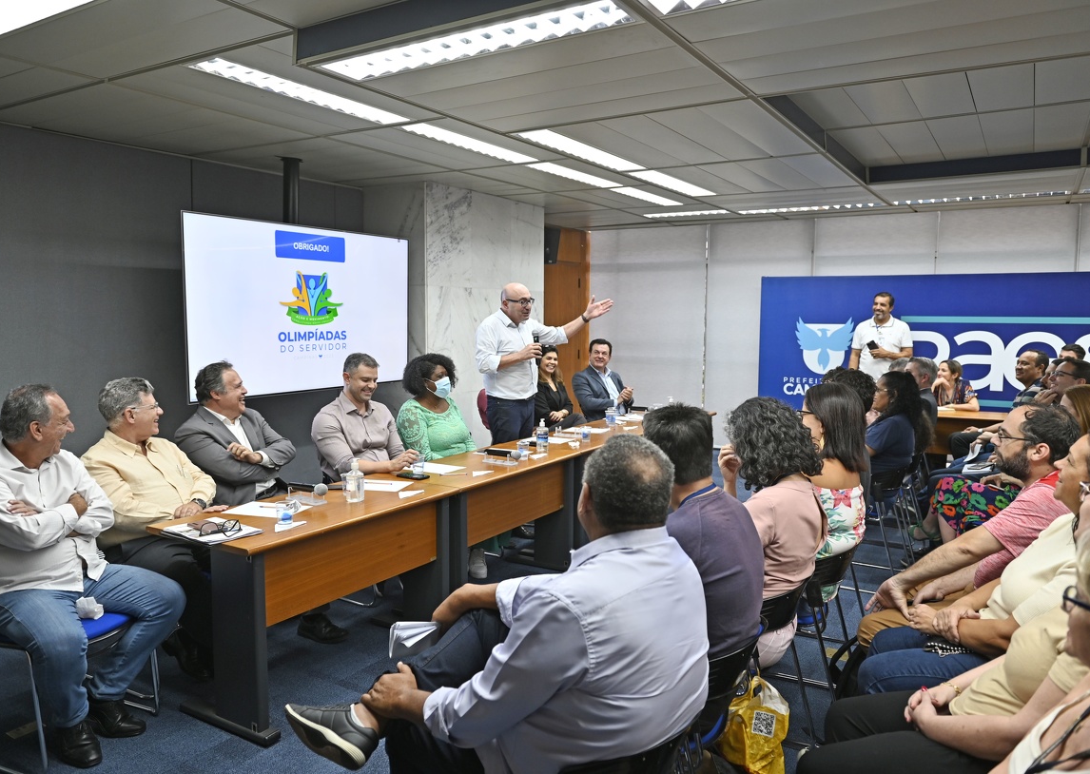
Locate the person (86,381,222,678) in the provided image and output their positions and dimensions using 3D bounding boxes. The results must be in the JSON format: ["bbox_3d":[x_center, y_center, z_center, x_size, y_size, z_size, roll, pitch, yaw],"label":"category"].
[{"bbox_3d":[-1.671,0.601,3.348,0.780,1.280,0.550,5,7,37],"label":"person"}]

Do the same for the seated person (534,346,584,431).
[{"bbox_3d":[0.174,0.327,6.434,0.850,1.310,0.500,6,8,42],"label":"seated person"}]

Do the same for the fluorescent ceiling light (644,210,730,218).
[{"bbox_3d":[1.573,-1.767,7.803,1.180,0.060,0.190,4,7,32],"label":"fluorescent ceiling light"}]

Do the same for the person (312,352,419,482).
[{"bbox_3d":[-0.911,0.496,4.399,0.800,1.360,0.550,5,7,38],"label":"person"}]

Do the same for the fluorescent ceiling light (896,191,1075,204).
[{"bbox_3d":[3.579,-1.600,6.420,1.290,0.080,0.240,4,7,32],"label":"fluorescent ceiling light"}]

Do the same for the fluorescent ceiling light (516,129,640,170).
[{"bbox_3d":[0.228,-1.313,4.285,0.190,0.060,1.180,4,7,32],"label":"fluorescent ceiling light"}]

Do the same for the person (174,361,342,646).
[{"bbox_3d":[-1.402,0.541,3.777,0.820,1.320,0.600,4,7,32],"label":"person"}]

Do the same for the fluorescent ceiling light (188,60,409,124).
[{"bbox_3d":[-1.087,-1.372,3.609,0.190,0.060,1.180,4,7,32],"label":"fluorescent ceiling light"}]

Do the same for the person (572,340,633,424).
[{"bbox_3d":[0.682,0.258,6.931,0.820,1.360,0.580,5,7,38],"label":"person"}]

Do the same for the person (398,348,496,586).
[{"bbox_3d":[-0.645,0.451,4.857,0.800,1.300,0.510,5,7,40],"label":"person"}]

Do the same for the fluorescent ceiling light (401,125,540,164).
[{"bbox_3d":[-0.408,-1.452,4.562,0.220,0.080,1.190,4,7,32],"label":"fluorescent ceiling light"}]

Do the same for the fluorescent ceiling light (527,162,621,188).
[{"bbox_3d":[0.243,-1.569,5.706,0.190,0.060,1.180,4,7,32],"label":"fluorescent ceiling light"}]

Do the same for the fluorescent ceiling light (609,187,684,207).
[{"bbox_3d":[0.883,-1.641,6.584,0.220,0.080,1.190,4,7,32],"label":"fluorescent ceiling light"}]

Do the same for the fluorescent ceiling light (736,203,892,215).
[{"bbox_3d":[2.249,-1.520,6.556,1.180,0.060,0.190,4,7,32],"label":"fluorescent ceiling light"}]

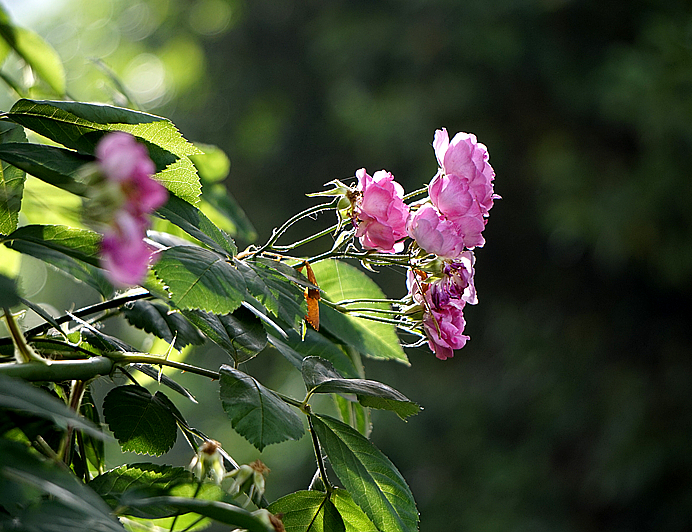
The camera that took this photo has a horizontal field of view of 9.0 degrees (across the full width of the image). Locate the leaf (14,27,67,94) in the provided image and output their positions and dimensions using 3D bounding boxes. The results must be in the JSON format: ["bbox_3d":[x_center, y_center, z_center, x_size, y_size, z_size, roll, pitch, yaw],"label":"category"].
[{"bbox_3d":[-0.137,-0.092,1.970,0.022,0.040,0.010,-38,0,-42],"label":"leaf"}]

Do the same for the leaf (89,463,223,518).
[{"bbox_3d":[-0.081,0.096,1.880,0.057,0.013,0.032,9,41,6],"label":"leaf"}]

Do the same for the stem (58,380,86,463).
[{"bbox_3d":[-0.112,0.064,1.810,0.006,0.036,0.006,9,0,0],"label":"stem"}]

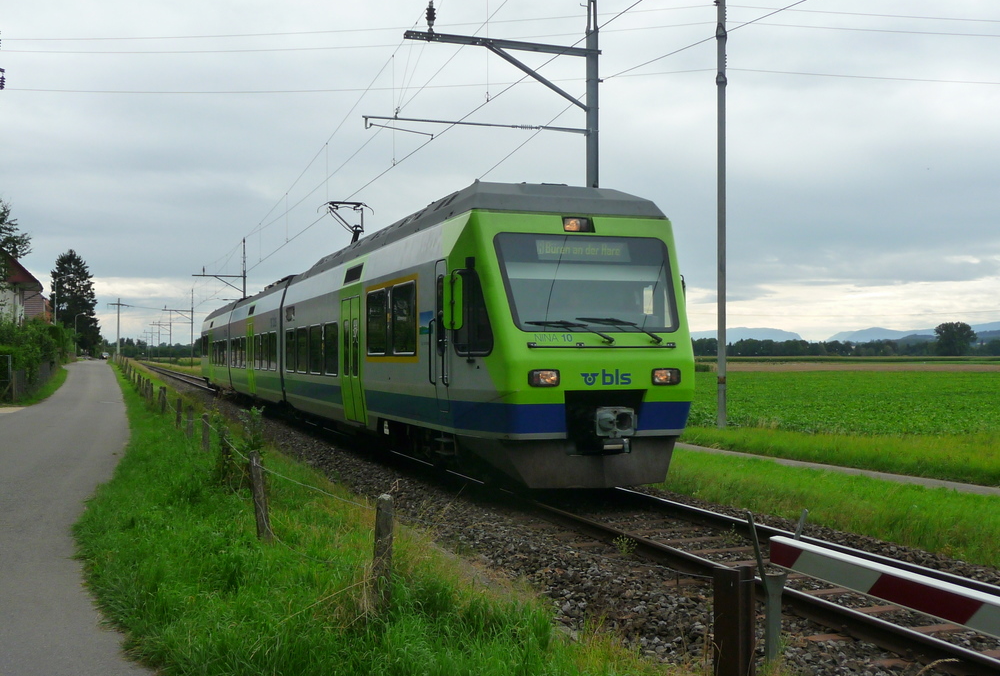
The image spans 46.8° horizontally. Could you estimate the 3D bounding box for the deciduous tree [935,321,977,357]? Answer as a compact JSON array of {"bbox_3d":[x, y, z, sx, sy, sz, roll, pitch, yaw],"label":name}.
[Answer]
[{"bbox_3d":[208.927,1.605,530.000,19.500,18.000,19.500,0,-1,22],"label":"deciduous tree"}]

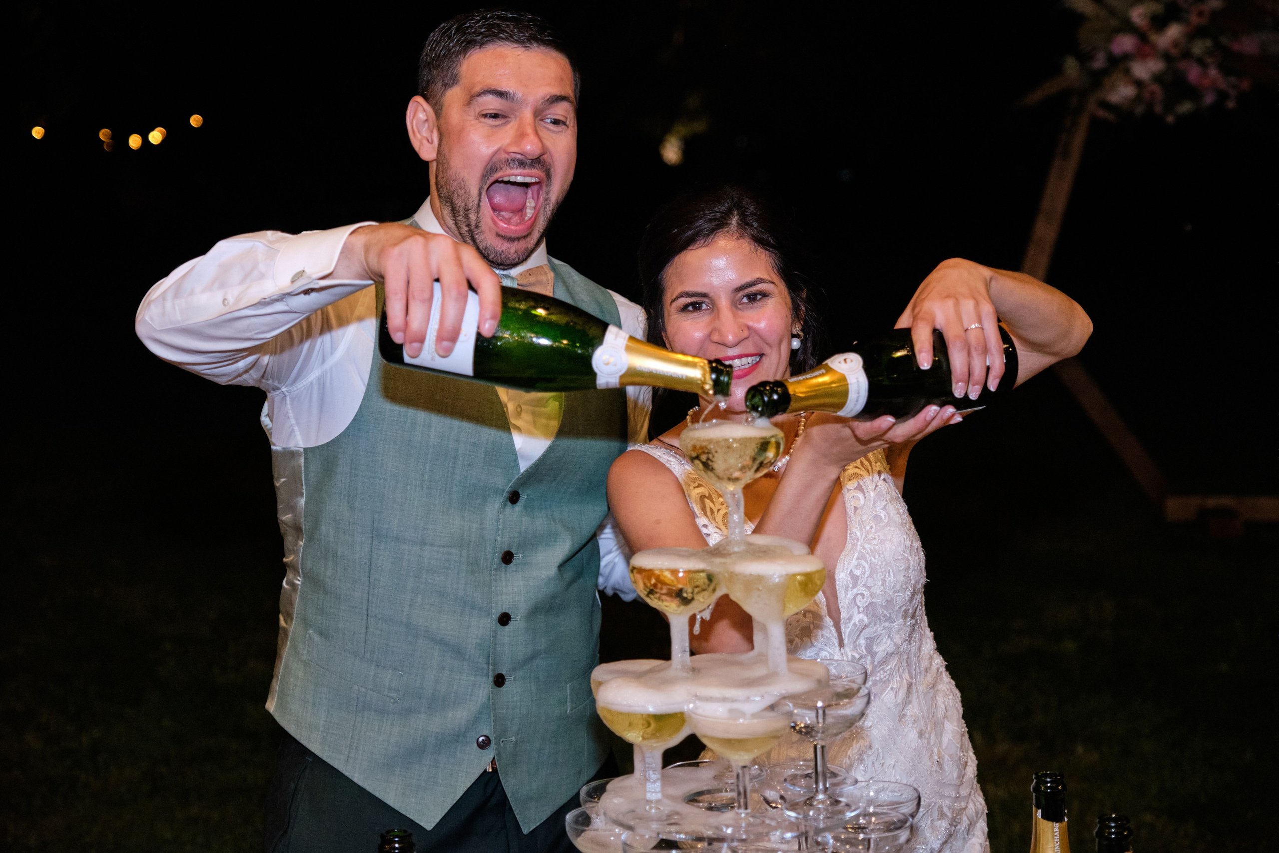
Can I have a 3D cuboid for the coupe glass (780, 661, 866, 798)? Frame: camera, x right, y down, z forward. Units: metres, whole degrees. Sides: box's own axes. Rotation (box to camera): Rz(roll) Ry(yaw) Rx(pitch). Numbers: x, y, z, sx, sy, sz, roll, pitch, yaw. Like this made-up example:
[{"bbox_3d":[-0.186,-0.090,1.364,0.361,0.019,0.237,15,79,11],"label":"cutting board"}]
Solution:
[{"bbox_3d":[0.172,0.287,2.039,0.094,0.109,0.094,-2,5,0],"label":"coupe glass"}]

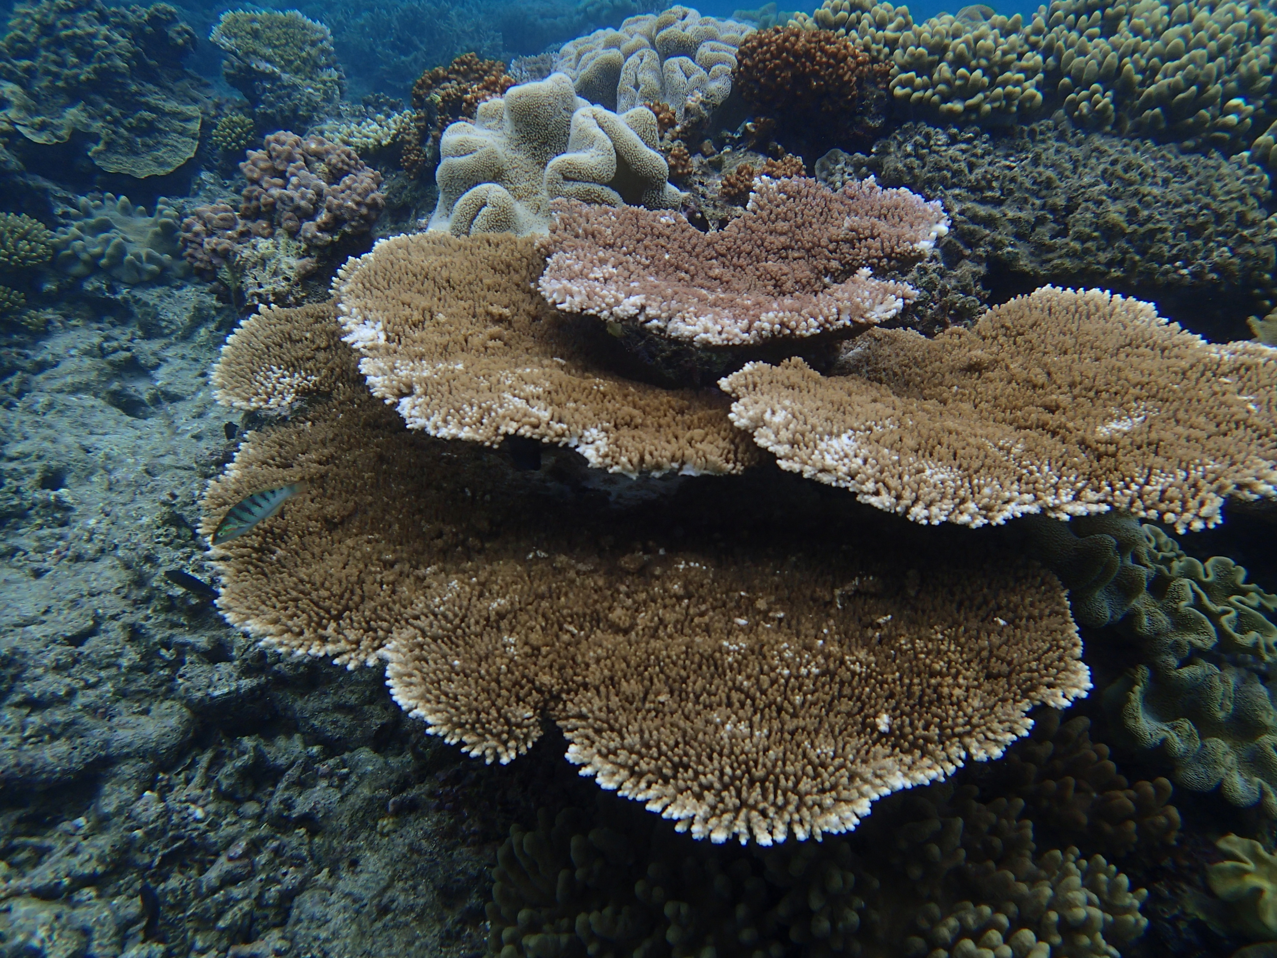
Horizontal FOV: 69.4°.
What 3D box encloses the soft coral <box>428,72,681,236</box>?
[{"bbox_3d":[-0.144,-0.557,1.620,0.430,0.286,0.365,-2,26,-4],"label":"soft coral"}]

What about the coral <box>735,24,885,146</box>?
[{"bbox_3d":[0.389,-0.896,2.100,0.338,0.249,0.304,4,26,9],"label":"coral"}]

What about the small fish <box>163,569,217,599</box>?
[{"bbox_3d":[-0.532,0.127,1.100,0.086,0.024,0.013,21,32,21],"label":"small fish"}]

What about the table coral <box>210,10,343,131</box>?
[{"bbox_3d":[-1.016,-1.149,2.600,0.337,0.310,0.303,-9,27,-18],"label":"table coral"}]

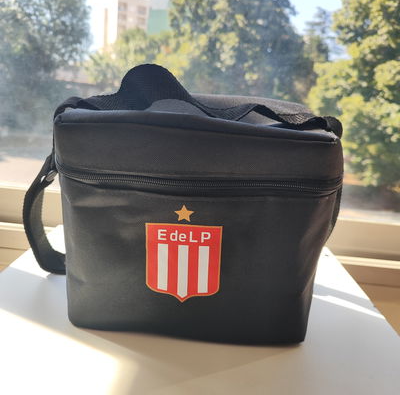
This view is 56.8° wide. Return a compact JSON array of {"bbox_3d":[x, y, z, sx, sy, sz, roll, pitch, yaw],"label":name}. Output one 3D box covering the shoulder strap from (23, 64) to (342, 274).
[{"bbox_3d":[-0.021,-0.015,0.414,0.330,0.250,0.115,4,15,0],"label":"shoulder strap"}]

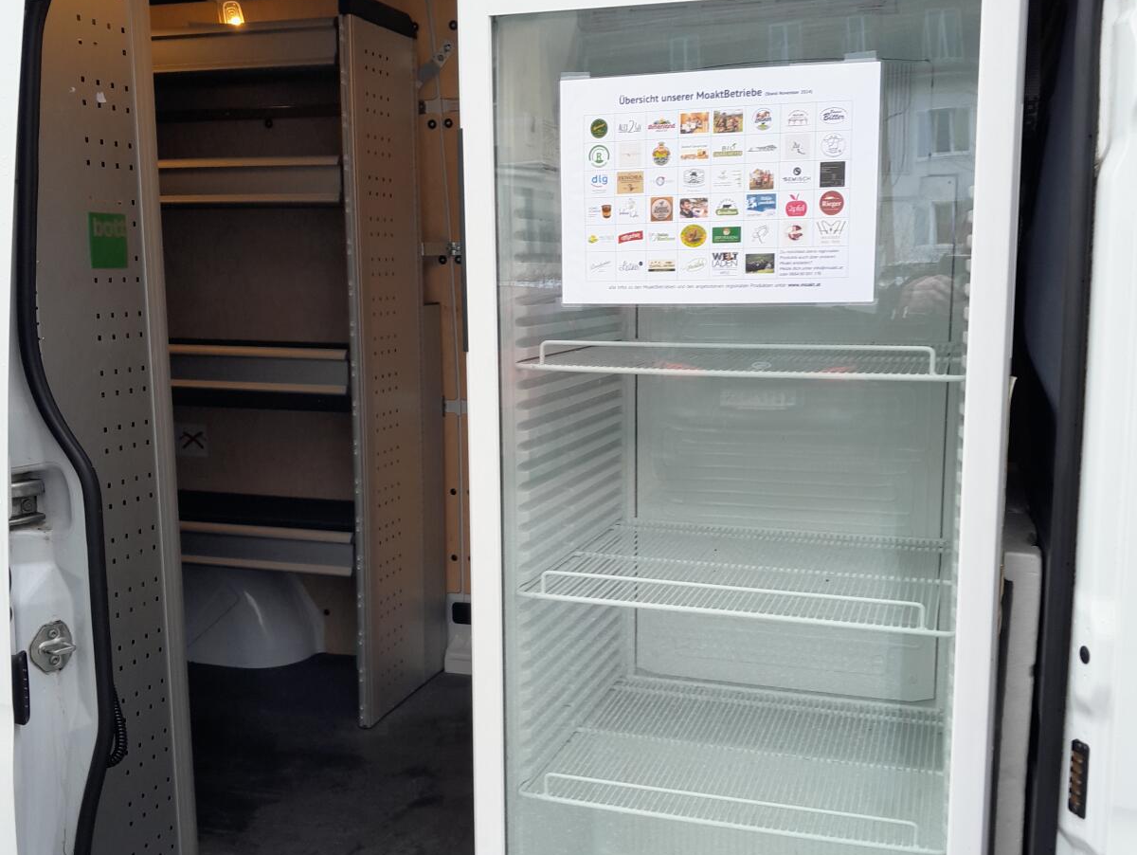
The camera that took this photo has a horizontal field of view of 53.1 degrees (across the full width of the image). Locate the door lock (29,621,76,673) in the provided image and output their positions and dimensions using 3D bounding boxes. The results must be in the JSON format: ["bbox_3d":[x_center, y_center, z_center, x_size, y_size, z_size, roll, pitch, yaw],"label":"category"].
[{"bbox_3d":[-0.731,0.312,1.618,0.034,0.071,0.061,7,11,41],"label":"door lock"}]

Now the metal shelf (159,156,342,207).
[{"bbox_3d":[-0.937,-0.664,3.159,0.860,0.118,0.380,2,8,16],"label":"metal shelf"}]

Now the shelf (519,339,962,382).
[{"bbox_3d":[0.301,-0.130,1.862,0.640,0.047,0.500,2,8,16],"label":"shelf"}]

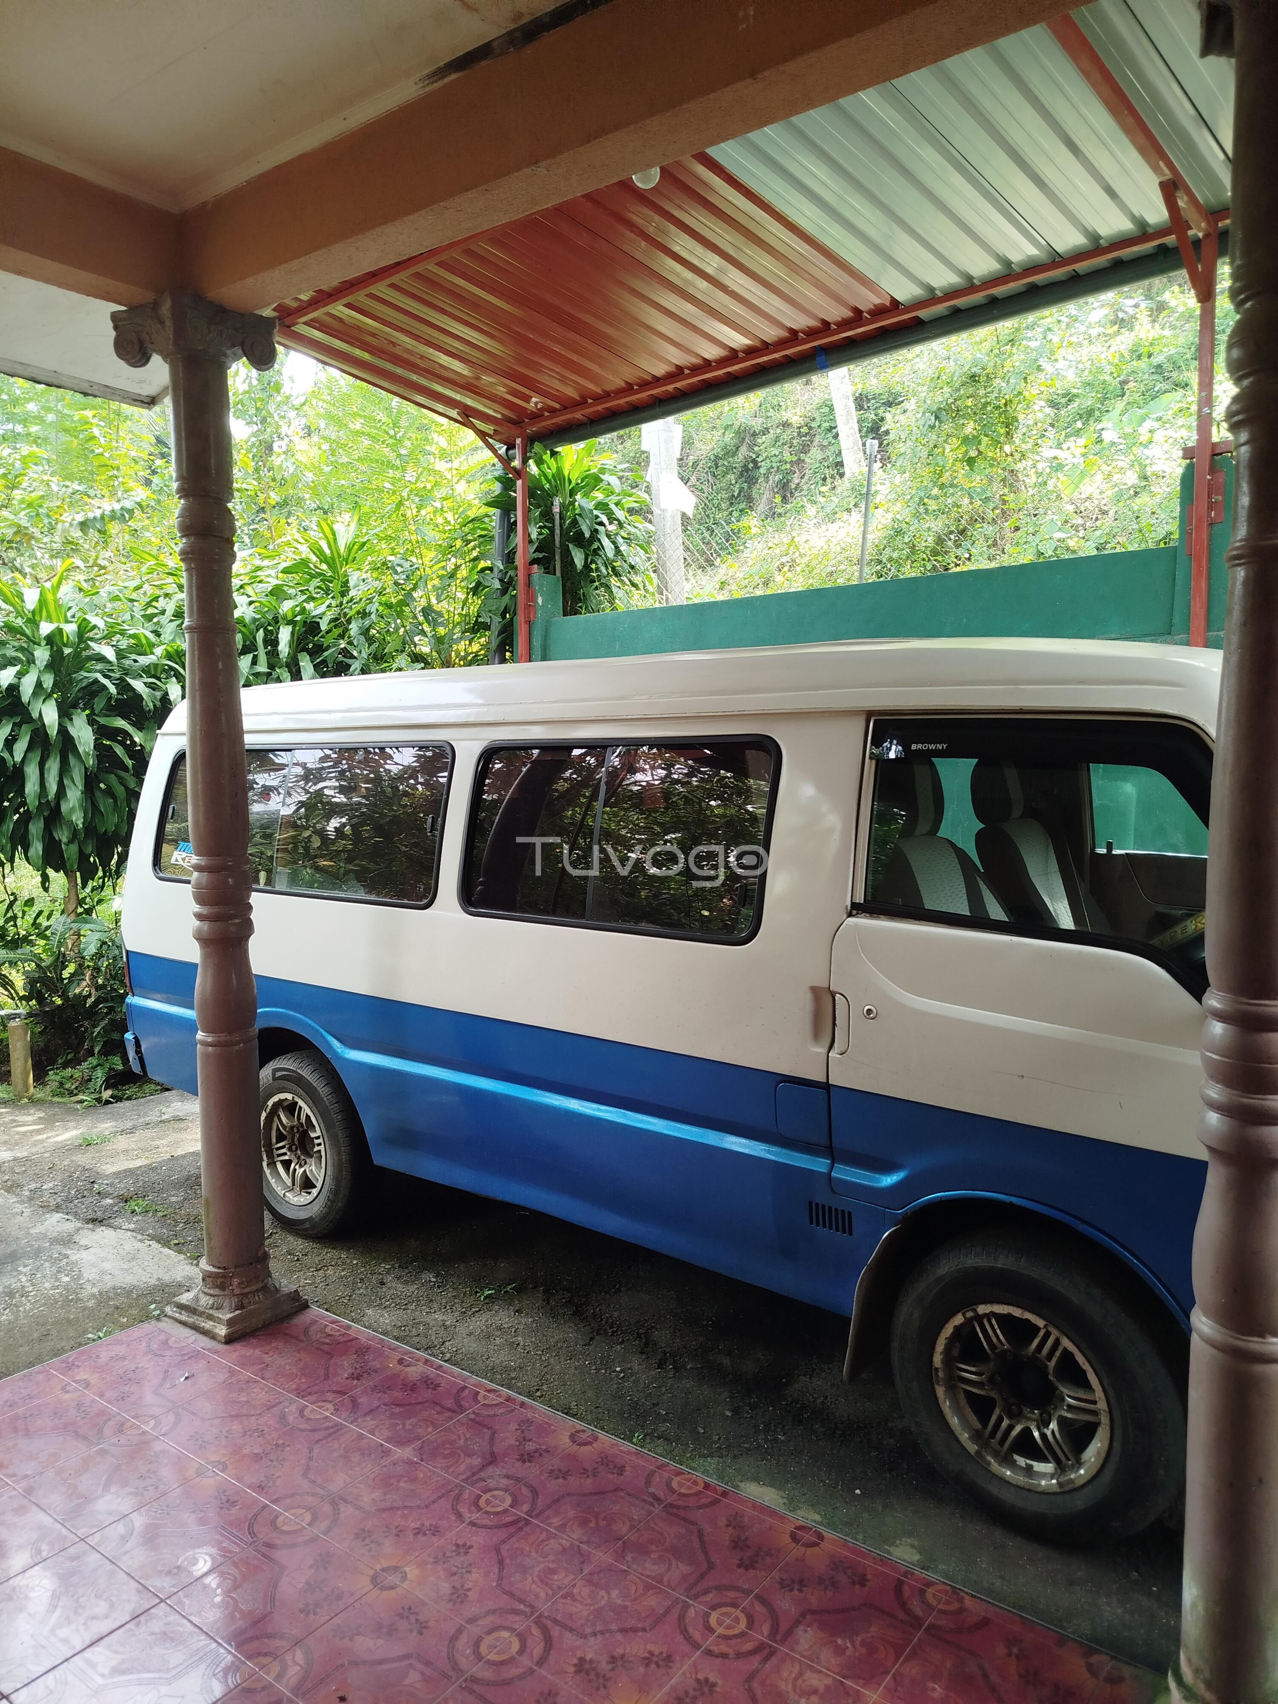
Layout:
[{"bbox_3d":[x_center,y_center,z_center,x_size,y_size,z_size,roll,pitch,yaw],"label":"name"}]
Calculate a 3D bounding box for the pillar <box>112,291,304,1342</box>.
[{"bbox_3d":[-1.198,-0.060,3.348,0.315,2.820,0.315,3,6,37],"label":"pillar"}]

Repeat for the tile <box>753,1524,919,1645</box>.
[{"bbox_3d":[0.397,1.436,2.261,0.300,0.010,0.300,3,6,37],"label":"tile"}]

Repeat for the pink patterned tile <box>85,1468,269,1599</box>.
[{"bbox_3d":[-0.940,1.428,2.479,0.300,0.010,0.300,3,6,37],"label":"pink patterned tile"}]

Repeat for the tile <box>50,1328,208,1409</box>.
[{"bbox_3d":[-1.311,1.377,3.130,0.300,0.010,0.300,3,5,37],"label":"tile"}]

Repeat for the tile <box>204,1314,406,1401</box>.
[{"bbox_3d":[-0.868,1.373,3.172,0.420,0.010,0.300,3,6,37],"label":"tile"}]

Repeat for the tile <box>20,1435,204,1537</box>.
[{"bbox_3d":[-1.180,1.412,2.657,0.300,0.010,0.300,3,5,37],"label":"tile"}]

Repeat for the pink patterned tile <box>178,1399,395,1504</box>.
[{"bbox_3d":[-0.759,1.406,2.717,0.300,0.010,0.300,3,6,37],"label":"pink patterned tile"}]

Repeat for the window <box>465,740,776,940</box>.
[{"bbox_3d":[-0.087,-0.052,3.300,1.050,0.530,0.045,3,-6,38],"label":"window"}]

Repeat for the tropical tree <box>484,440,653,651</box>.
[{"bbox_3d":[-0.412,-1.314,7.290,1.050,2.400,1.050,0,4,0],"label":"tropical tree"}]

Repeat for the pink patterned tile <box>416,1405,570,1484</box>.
[{"bbox_3d":[-0.341,1.399,2.773,0.300,0.010,0.300,3,5,37],"label":"pink patterned tile"}]

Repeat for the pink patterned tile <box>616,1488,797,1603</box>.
[{"bbox_3d":[0.139,1.421,2.412,0.300,0.010,0.300,3,6,37],"label":"pink patterned tile"}]

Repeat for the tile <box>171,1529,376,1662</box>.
[{"bbox_3d":[-0.702,1.440,2.298,0.300,0.010,0.300,3,6,37],"label":"tile"}]

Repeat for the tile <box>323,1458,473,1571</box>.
[{"bbox_3d":[-0.520,1.418,2.536,0.300,0.010,0.300,3,6,37],"label":"tile"}]

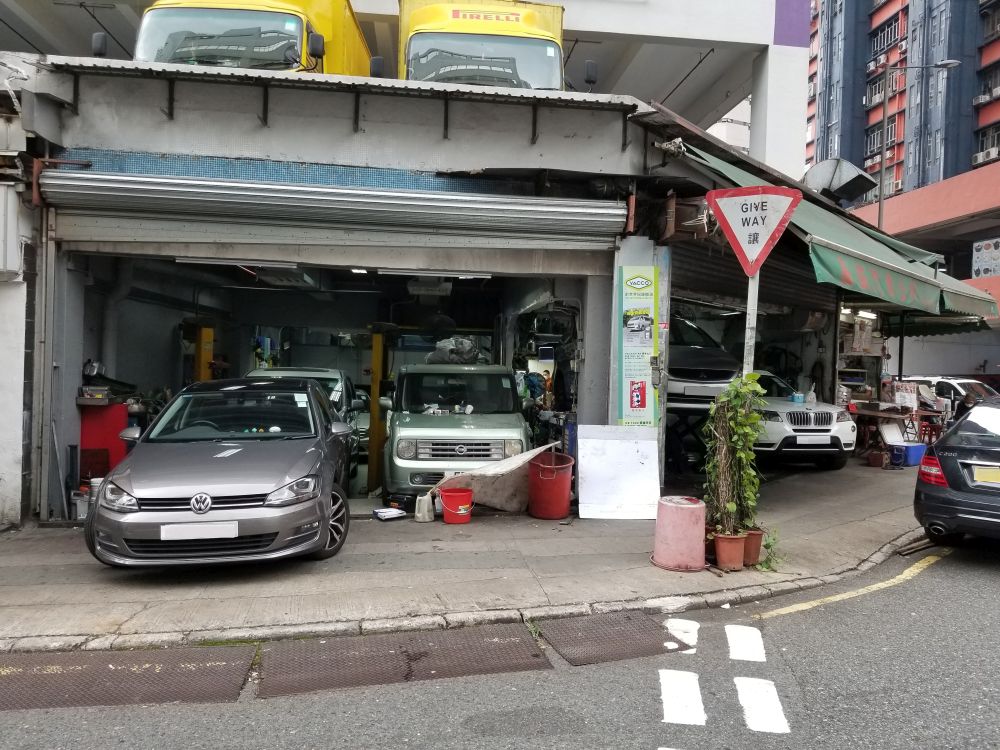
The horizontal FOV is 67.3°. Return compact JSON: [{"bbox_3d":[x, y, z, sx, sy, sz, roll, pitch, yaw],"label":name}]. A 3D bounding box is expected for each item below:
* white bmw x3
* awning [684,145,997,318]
[{"bbox_3d":[3.860,0.640,12.700,1.920,1.660,4.630,1,1,-13],"label":"white bmw x3"},{"bbox_3d":[5.500,-1.730,11.100,1.450,1.650,8.400,3,1,45],"label":"awning"}]

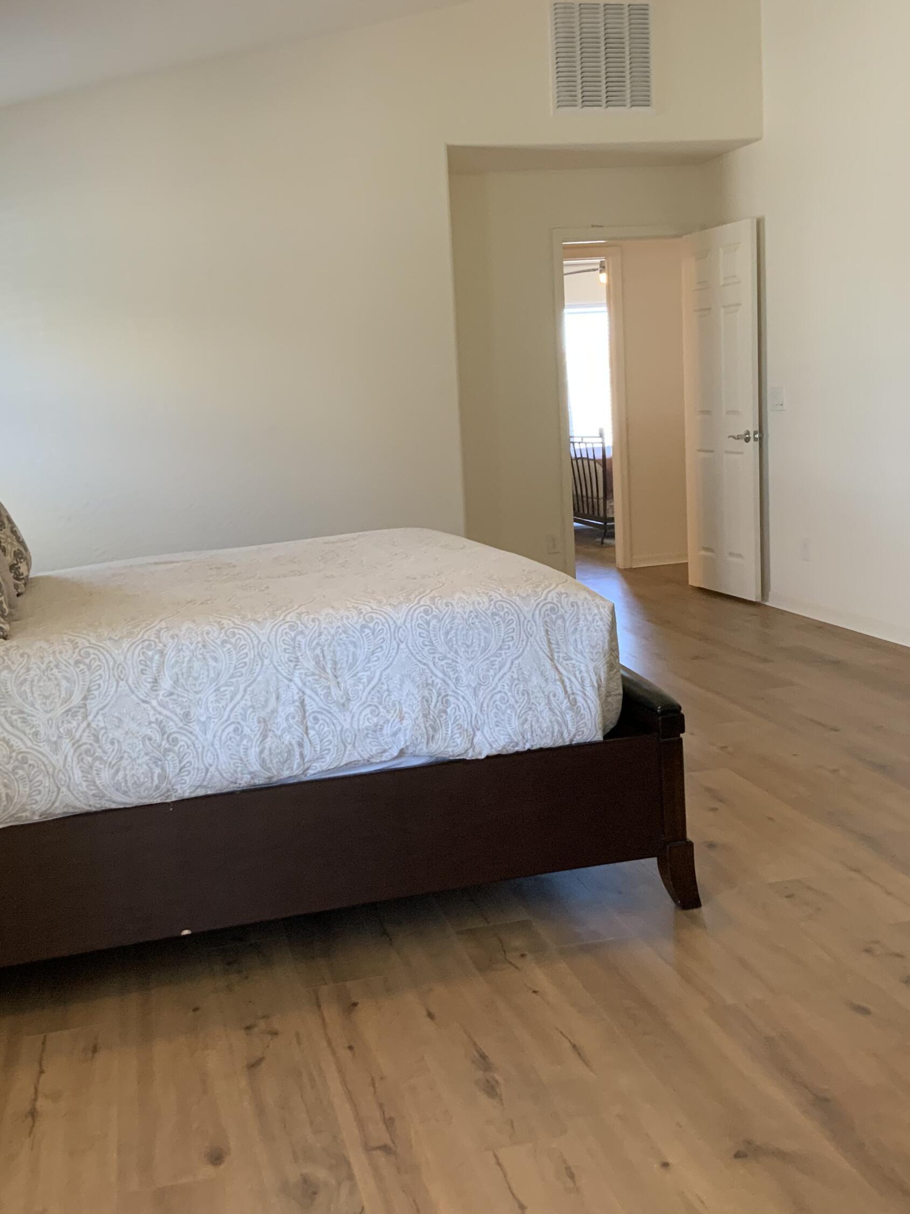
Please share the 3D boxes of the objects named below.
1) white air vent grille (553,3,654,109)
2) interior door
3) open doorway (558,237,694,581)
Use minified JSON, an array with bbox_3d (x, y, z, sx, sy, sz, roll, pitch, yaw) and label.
[{"bbox_3d":[0.732,-2.705,6.666,0.540,0.545,0.030,-6,10,-14],"label":"white air vent grille"},{"bbox_3d":[1.495,-1.070,7.569,0.045,2.030,0.745,-7,10,-21],"label":"interior door"},{"bbox_3d":[0.997,-1.090,7.893,0.790,2.040,0.130,-6,10,-14],"label":"open doorway"}]

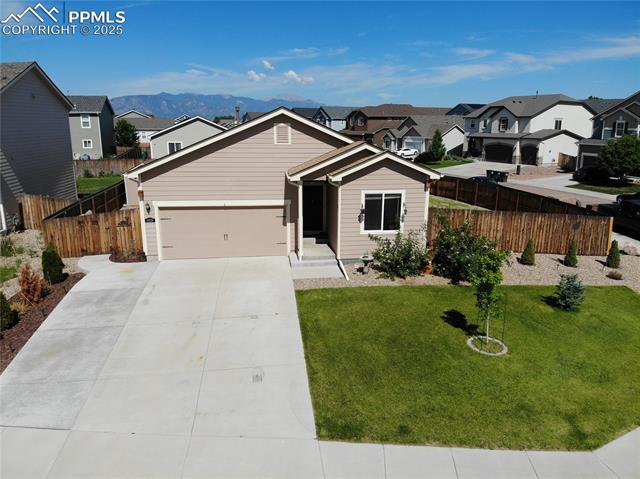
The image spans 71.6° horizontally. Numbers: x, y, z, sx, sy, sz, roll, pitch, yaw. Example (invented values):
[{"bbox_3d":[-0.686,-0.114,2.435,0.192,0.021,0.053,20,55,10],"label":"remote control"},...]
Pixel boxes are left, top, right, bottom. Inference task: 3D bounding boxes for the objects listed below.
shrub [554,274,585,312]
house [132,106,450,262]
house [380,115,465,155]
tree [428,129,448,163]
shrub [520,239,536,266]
[{"bbox_3d":[8.548,1.698,15.094,1.080,1.250,1.050,9,17,30],"label":"shrub"},{"bbox_3d":[-2.720,-3.493,22.822,12.500,6.000,14.800,-1,15,-9],"label":"house"},{"bbox_3d":[22.777,-20.985,88.258,12.000,6.800,14.500,-10,18,-35],"label":"house"},{"bbox_3d":[16.779,-13.340,62.836,2.589,4.636,2.466,-1,15,-9],"label":"tree"},{"bbox_3d":[8.093,0.494,17.117,0.543,1.016,0.517,-1,15,-9],"label":"shrub"}]

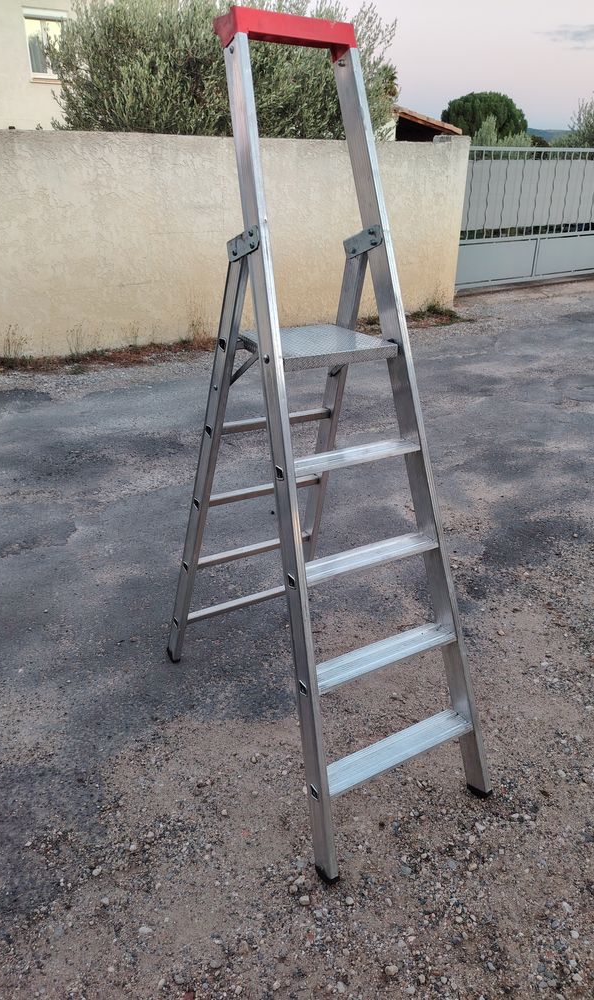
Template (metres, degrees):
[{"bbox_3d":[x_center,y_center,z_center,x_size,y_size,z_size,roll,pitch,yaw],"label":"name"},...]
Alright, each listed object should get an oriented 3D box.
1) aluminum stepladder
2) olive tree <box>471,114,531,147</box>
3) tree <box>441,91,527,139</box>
[{"bbox_3d":[0.045,-0.159,1.762,0.534,1.817,1.032,-14,29,-28],"label":"aluminum stepladder"},{"bbox_3d":[8.406,-14.444,29.546,2.700,3.474,2.700,6,26,13],"label":"olive tree"},{"bbox_3d":[13.085,-25.869,50.033,5.955,6.305,5.955,6,26,12],"label":"tree"}]

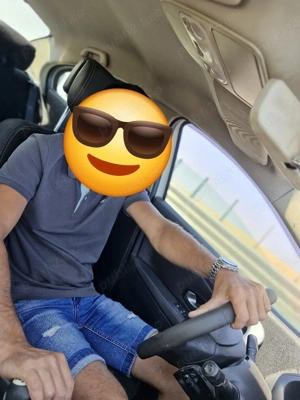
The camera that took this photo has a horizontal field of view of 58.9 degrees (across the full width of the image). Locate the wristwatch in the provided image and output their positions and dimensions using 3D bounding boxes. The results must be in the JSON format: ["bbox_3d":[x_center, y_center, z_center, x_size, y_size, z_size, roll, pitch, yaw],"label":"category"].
[{"bbox_3d":[0.166,0.168,0.603,0.065,0.060,0.043,20,6,-30],"label":"wristwatch"}]

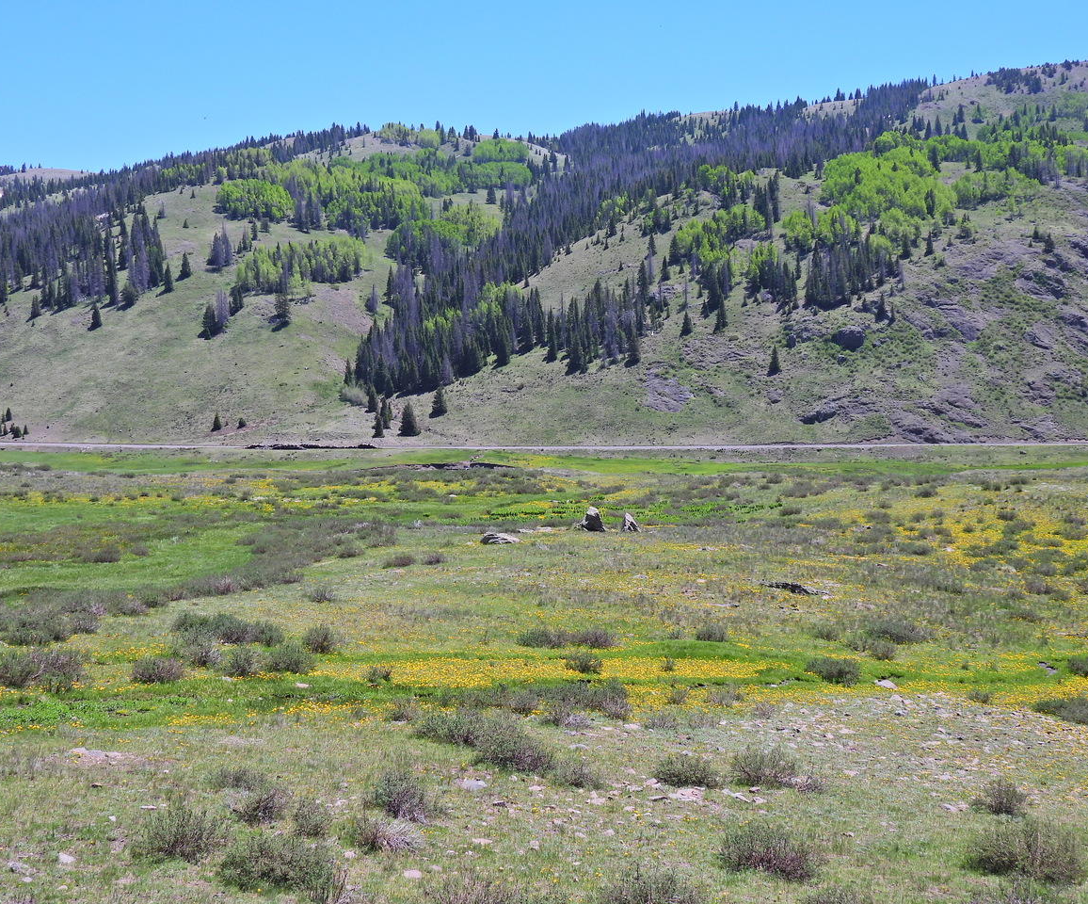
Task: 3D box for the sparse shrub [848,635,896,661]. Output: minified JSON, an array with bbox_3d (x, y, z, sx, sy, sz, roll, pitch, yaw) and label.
[{"bbox_3d":[6.375,3.796,29.086,0.951,0.452,0.837,0,1,0],"label":"sparse shrub"}]

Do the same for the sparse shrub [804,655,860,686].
[{"bbox_3d":[5.033,3.805,26.024,0.949,0.498,0.835,0,1,0],"label":"sparse shrub"}]

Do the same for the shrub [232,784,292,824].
[{"bbox_3d":[-2.592,3.232,13.758,0.548,0.331,0.466,0,1,0],"label":"shrub"}]

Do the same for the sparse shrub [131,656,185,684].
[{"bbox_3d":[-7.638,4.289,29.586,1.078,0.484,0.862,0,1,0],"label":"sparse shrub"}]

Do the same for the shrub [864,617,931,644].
[{"bbox_3d":[6.040,3.048,25.576,1.116,0.440,0.781,0,1,0],"label":"shrub"}]

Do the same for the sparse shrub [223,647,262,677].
[{"bbox_3d":[-5.434,3.772,26.958,0.712,0.515,0.627,0,1,0],"label":"sparse shrub"}]

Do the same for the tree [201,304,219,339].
[{"bbox_3d":[-124.855,-49.132,560.000,6.340,12.679,6.340,0,1,0],"label":"tree"}]

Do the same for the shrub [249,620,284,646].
[{"bbox_3d":[-5.711,3.733,30.834,0.737,0.516,0.648,0,1,0],"label":"shrub"}]

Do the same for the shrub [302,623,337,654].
[{"bbox_3d":[-3.660,3.046,24.403,0.580,0.449,0.493,0,1,0],"label":"shrub"}]

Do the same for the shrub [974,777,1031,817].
[{"bbox_3d":[4.289,3.231,14.018,0.524,0.321,0.445,0,1,0],"label":"shrub"}]

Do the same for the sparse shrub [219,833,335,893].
[{"bbox_3d":[-2.582,3.943,14.428,1.107,0.552,0.974,0,1,0],"label":"sparse shrub"}]

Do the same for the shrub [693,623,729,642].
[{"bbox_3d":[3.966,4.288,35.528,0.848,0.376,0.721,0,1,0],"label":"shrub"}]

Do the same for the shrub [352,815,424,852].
[{"bbox_3d":[-1.629,3.982,15.652,0.748,0.374,0.658,0,1,0],"label":"shrub"}]

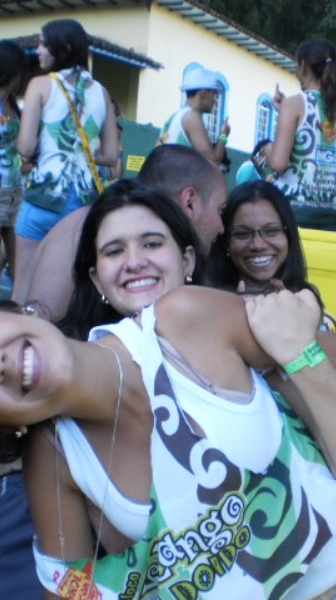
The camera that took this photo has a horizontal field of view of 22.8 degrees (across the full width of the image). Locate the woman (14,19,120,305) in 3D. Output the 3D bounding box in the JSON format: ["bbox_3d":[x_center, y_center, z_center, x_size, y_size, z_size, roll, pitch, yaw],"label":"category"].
[{"bbox_3d":[-0.478,-0.353,3.490,0.450,1.630,0.300,3,5,-24],"label":"woman"}]

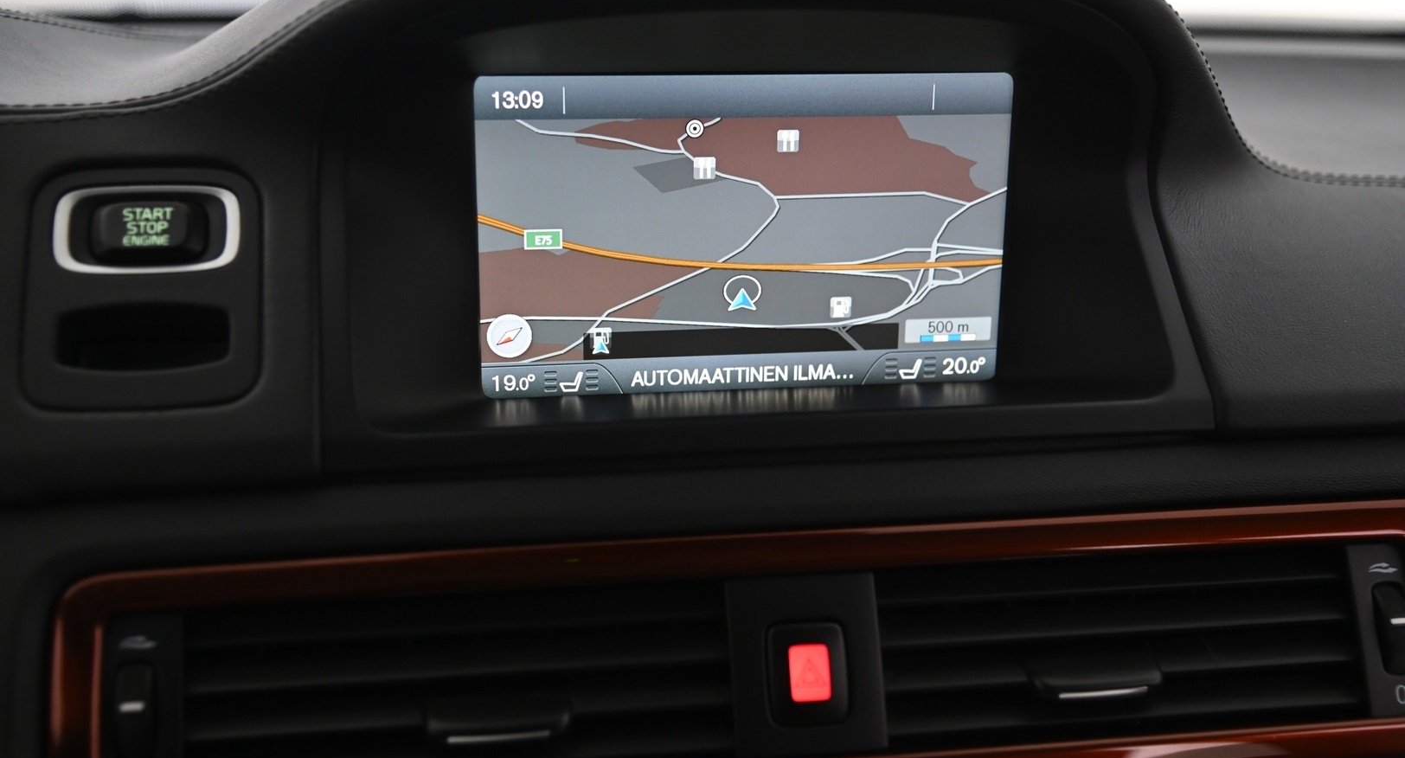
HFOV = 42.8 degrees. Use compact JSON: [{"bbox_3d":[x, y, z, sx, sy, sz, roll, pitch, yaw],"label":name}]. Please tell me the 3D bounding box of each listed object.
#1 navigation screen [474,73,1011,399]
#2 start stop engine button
[{"bbox_3d":[0.012,-0.042,0.515,0.153,0.092,0.011,-2,17,-9],"label":"navigation screen"},{"bbox_3d":[-0.140,-0.037,0.453,0.028,0.015,0.009,-2,-10,-9],"label":"start stop engine button"}]

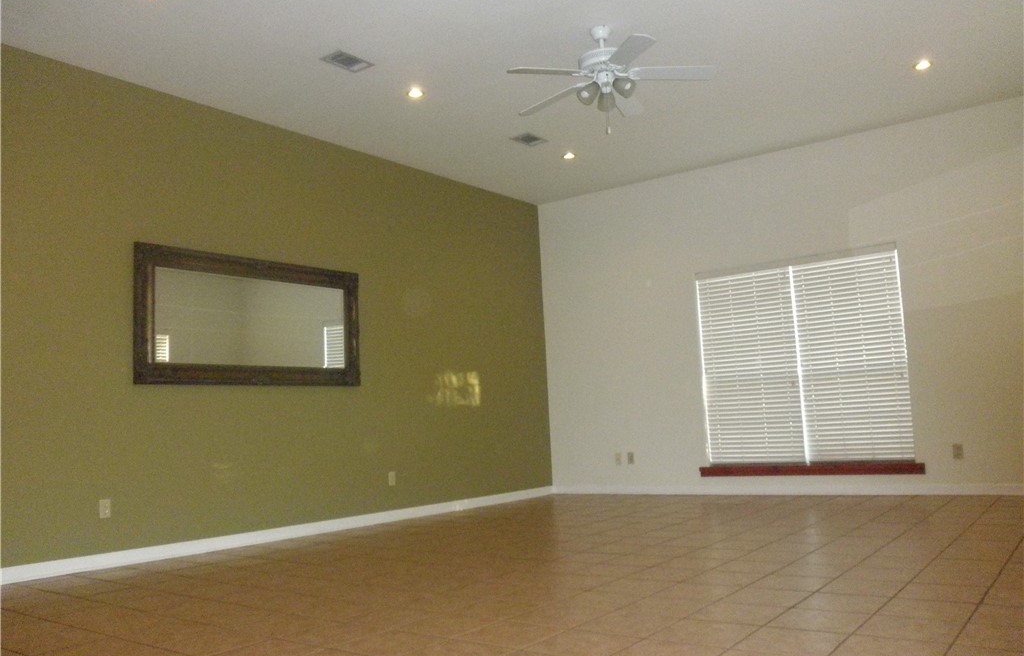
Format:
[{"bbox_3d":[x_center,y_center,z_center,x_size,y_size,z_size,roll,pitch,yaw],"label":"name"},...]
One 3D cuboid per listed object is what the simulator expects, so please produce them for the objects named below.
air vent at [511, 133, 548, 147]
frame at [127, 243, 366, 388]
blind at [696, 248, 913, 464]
[{"bbox_3d":[0.152,-1.596,7.043,0.185,0.020,0.285,-7,-8,34],"label":"air vent"},{"bbox_3d":[-1.867,-0.042,6.142,0.050,0.940,1.925,-8,-9,37],"label":"frame"},{"bbox_3d":[2.603,0.309,7.522,1.794,1.804,0.060,-7,-8,34],"label":"blind"}]

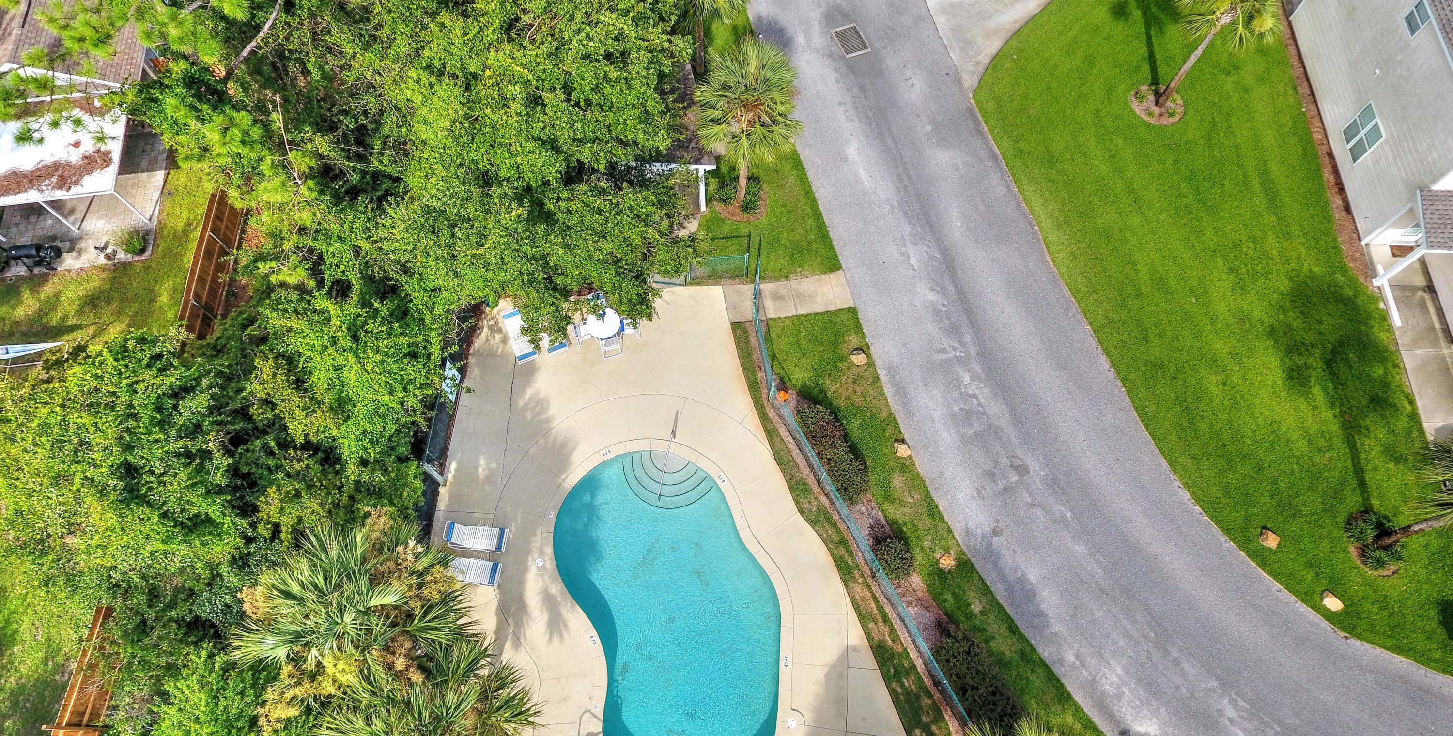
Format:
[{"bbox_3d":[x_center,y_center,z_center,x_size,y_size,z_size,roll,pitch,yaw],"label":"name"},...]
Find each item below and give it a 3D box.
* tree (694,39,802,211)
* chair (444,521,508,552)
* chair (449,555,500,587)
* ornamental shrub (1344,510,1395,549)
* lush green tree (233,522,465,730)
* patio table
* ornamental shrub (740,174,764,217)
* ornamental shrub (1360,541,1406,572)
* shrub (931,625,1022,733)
[{"bbox_3d":[0.639,-6.860,25.510,3.100,6.400,3.100,0,64,0],"label":"tree"},{"bbox_3d":[-6.901,4.713,23.322,1.620,0.800,0.660,6,64,2],"label":"chair"},{"bbox_3d":[-7.007,5.557,22.942,1.640,0.750,0.660,8,65,4],"label":"chair"},{"bbox_3d":[17.916,4.500,23.424,1.200,0.520,1.100,0,66,0],"label":"ornamental shrub"},{"bbox_3d":[-7.980,6.056,19.615,4.300,6.300,4.300,0,64,0],"label":"lush green tree"},{"bbox_3d":[-3.759,-1.210,26.088,1.020,0.720,1.020,0,66,0],"label":"patio table"},{"bbox_3d":[0.845,-5.814,28.218,0.750,0.560,1.050,0,66,0],"label":"ornamental shrub"},{"bbox_3d":[18.010,5.200,23.032,0.900,0.420,0.700,0,64,0],"label":"ornamental shrub"},{"bbox_3d":[6.478,8.254,21.509,1.400,1.100,3.000,-26,68,-11],"label":"shrub"}]

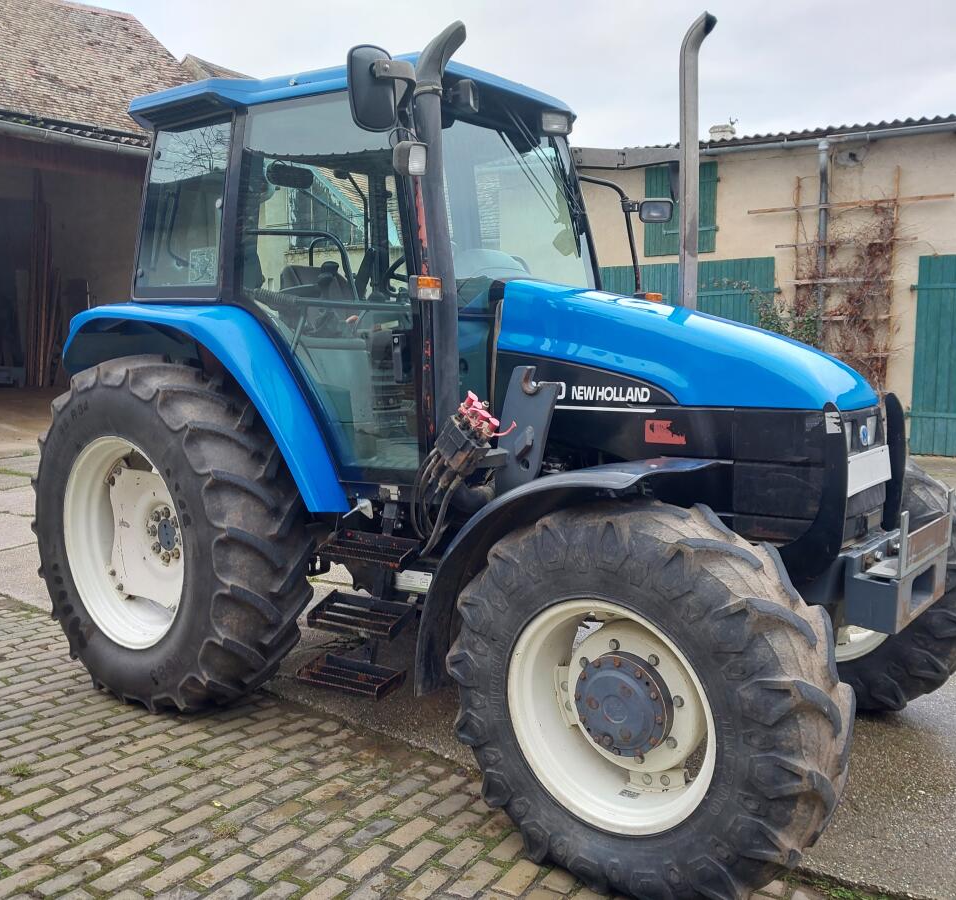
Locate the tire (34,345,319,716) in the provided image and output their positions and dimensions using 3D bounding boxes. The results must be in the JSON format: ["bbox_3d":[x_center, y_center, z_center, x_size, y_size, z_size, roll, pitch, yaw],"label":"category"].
[{"bbox_3d":[-1.391,0.346,4.126,1.550,1.530,0.460,4,8,38],"label":"tire"}]

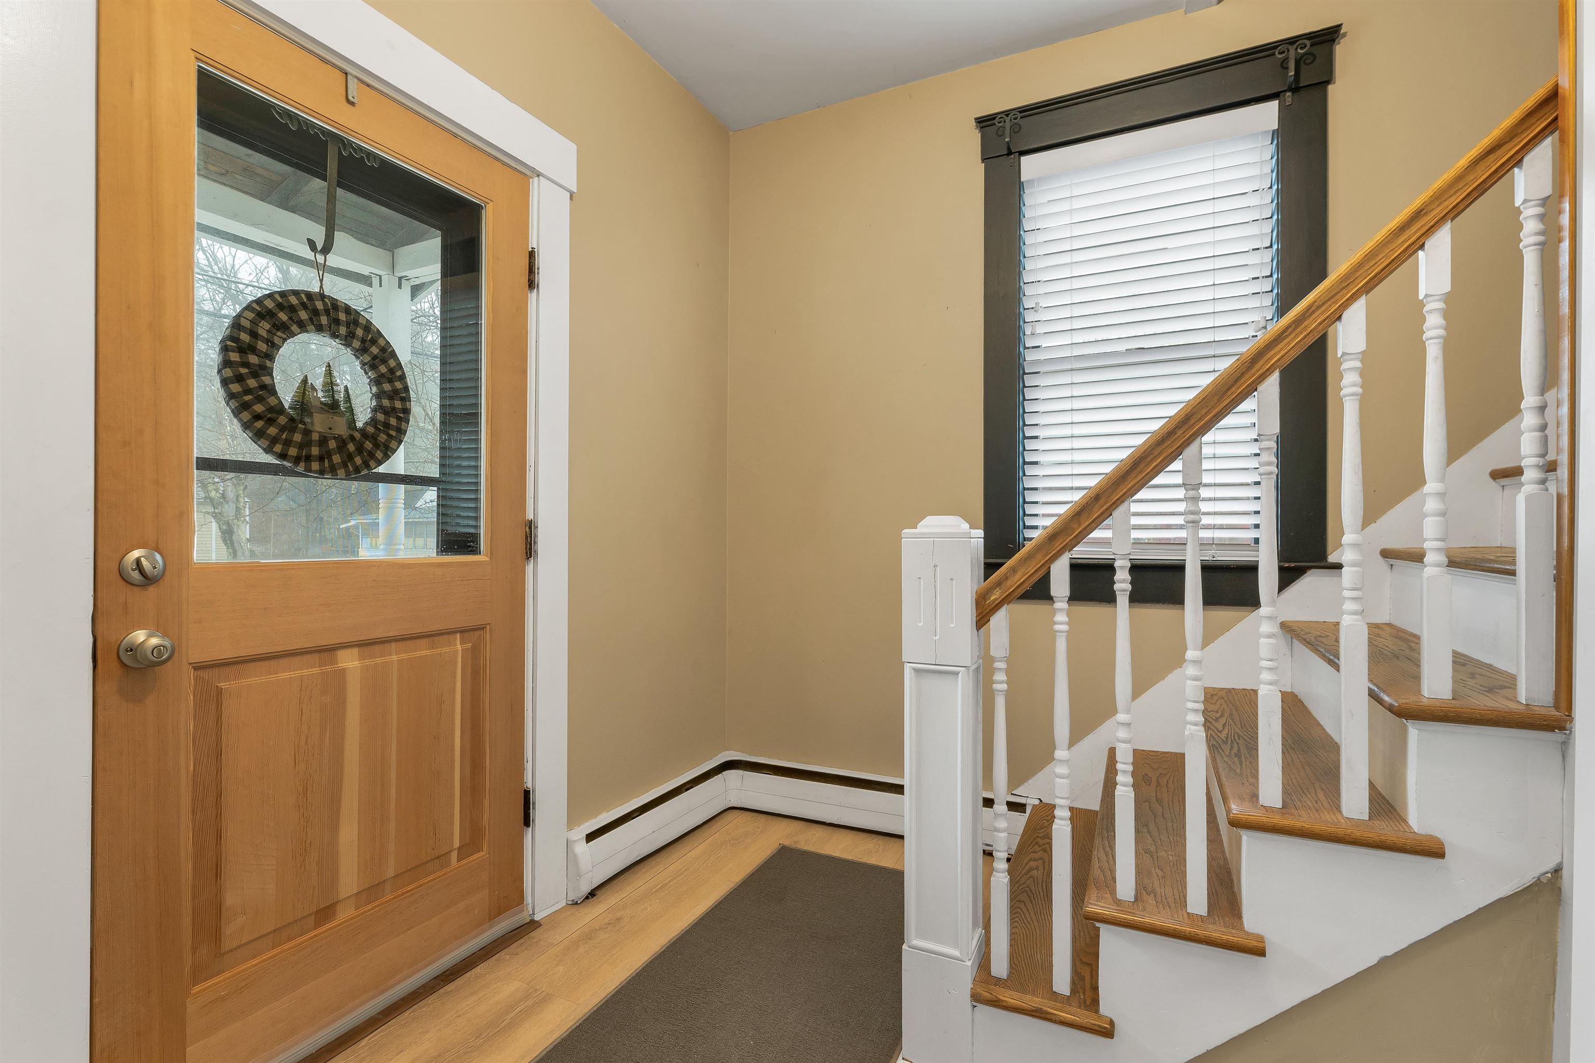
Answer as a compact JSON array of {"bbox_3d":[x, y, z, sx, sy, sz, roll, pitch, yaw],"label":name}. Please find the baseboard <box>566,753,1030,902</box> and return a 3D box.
[{"bbox_3d":[0.062,0.998,2.239,1.229,0.212,0.908,0,0,26],"label":"baseboard"}]

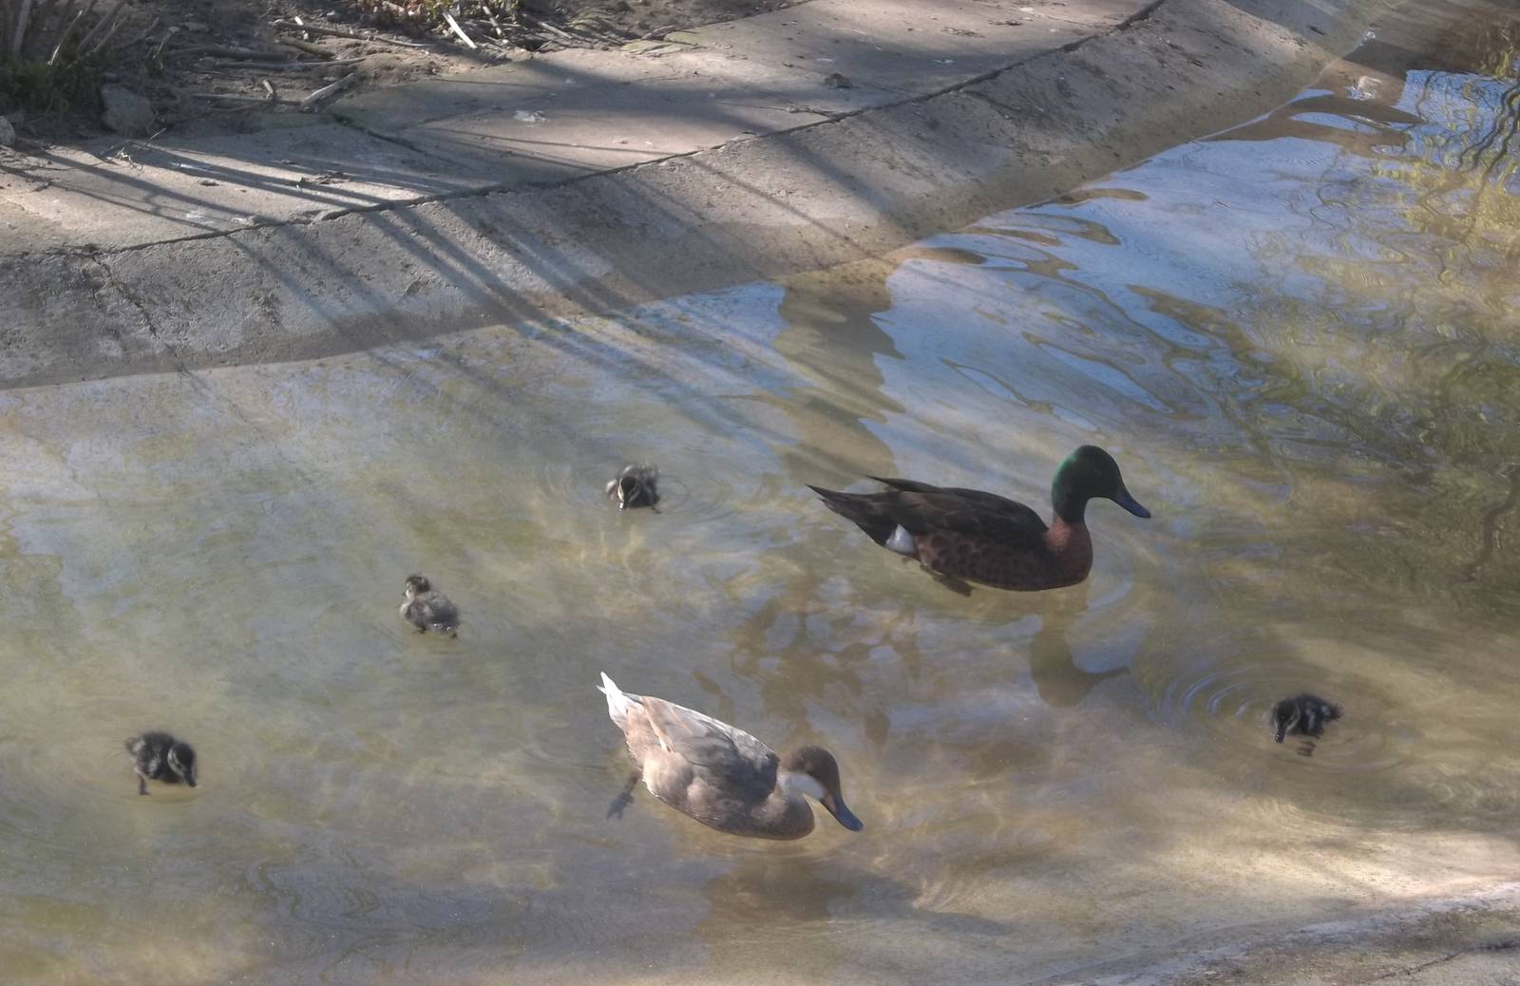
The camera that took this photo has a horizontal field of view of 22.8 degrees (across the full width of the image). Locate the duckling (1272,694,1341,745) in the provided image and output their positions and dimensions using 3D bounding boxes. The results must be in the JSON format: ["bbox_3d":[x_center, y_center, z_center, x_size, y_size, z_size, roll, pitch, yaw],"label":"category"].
[{"bbox_3d":[0.565,0.233,3.890,0.080,0.047,0.052,-10,28,-29],"label":"duckling"}]

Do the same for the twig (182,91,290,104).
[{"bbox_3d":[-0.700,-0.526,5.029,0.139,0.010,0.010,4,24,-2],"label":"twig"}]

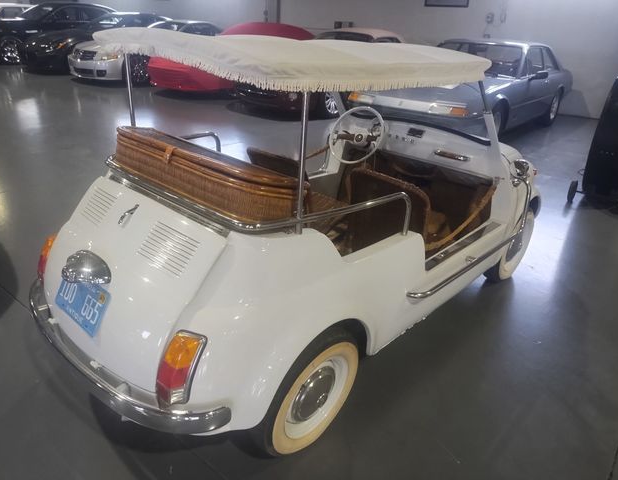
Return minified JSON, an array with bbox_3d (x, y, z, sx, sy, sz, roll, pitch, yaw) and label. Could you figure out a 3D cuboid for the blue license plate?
[{"bbox_3d":[-0.747,0.190,1.521,0.305,0.152,0.012,24,4,37],"label":"blue license plate"}]

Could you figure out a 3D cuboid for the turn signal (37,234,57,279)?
[{"bbox_3d":[-1.066,0.050,1.867,0.075,0.192,0.088,6,15,-35],"label":"turn signal"}]

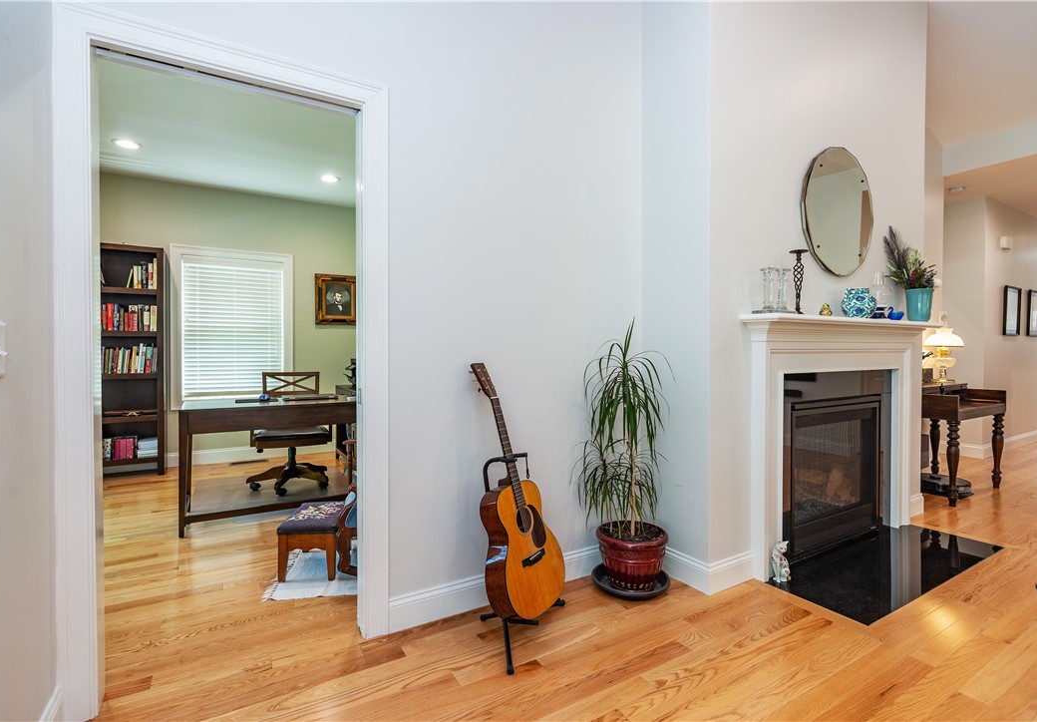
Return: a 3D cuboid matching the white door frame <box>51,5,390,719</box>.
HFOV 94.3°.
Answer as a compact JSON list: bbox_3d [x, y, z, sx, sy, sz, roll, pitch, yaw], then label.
[{"bbox_3d":[-0.956,0.009,1.685,0.966,2.120,0.150,-1,1,-30],"label":"white door frame"}]

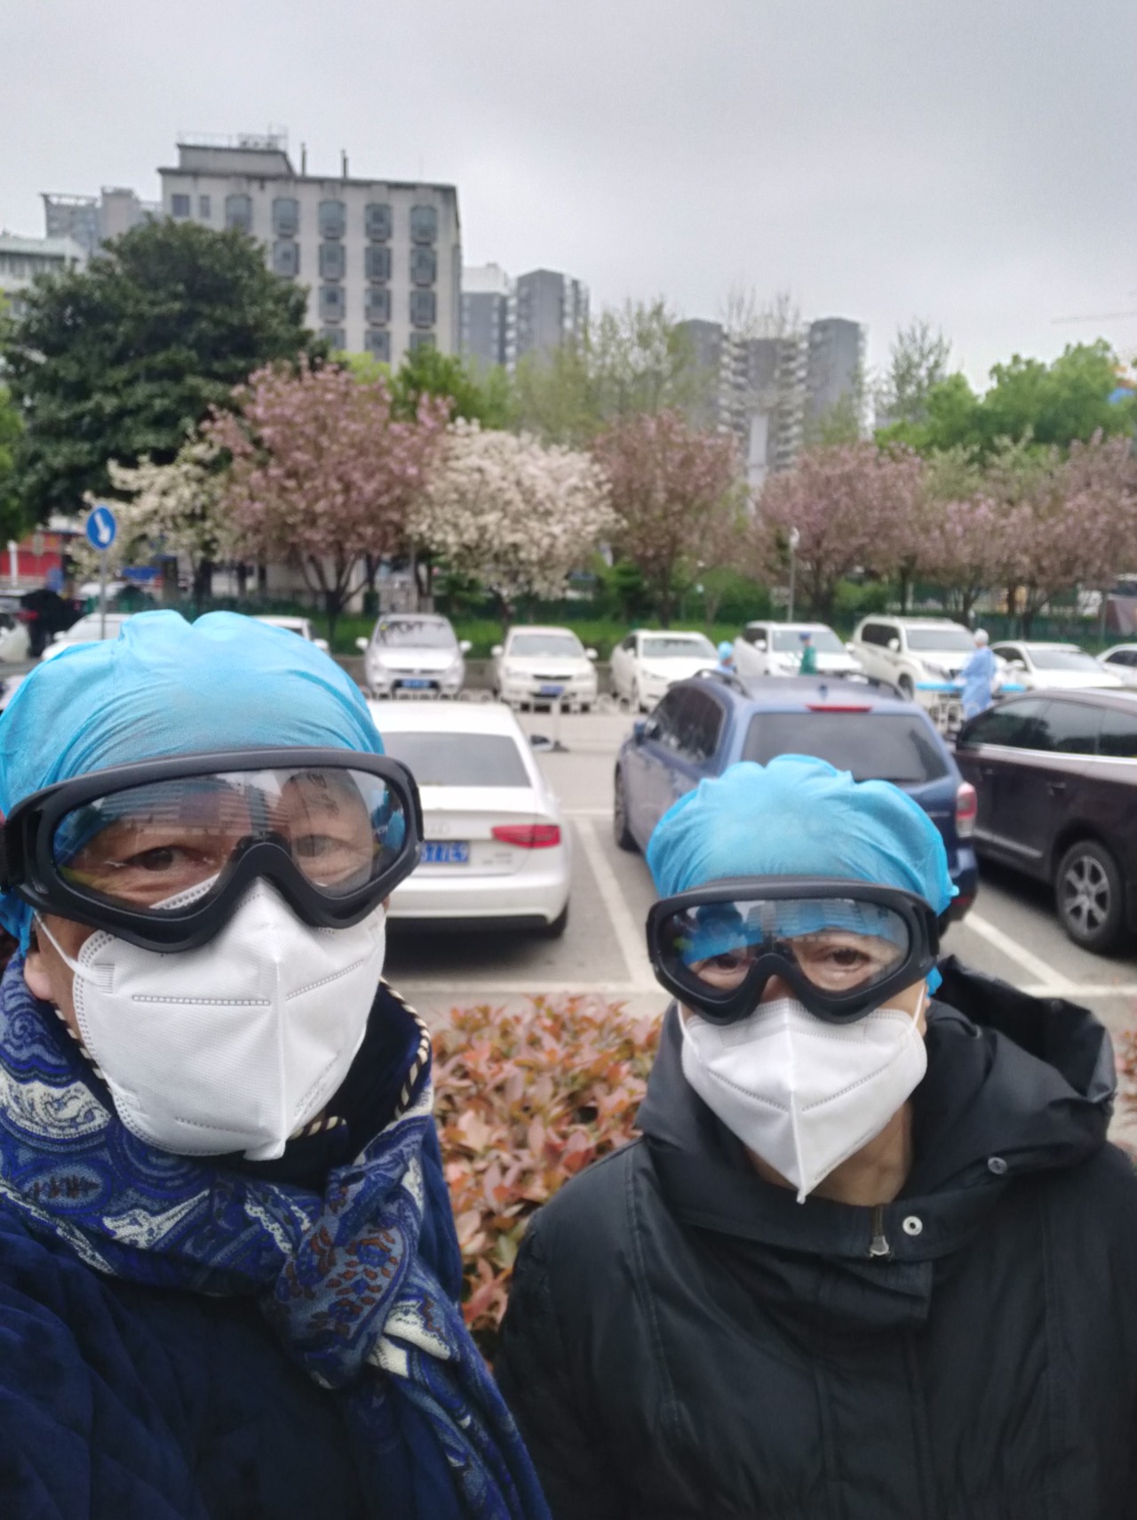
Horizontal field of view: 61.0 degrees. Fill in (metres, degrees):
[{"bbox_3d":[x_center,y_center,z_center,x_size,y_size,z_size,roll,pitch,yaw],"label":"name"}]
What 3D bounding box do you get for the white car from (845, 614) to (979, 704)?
[{"bbox_3d":[8.065,-2.312,21.954,1.920,1.870,4.800,2,11,-3],"label":"white car"}]

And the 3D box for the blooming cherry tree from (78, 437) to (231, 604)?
[{"bbox_3d":[-11.454,-6.478,27.500,4.399,5.322,4.500,1,10,-5],"label":"blooming cherry tree"}]

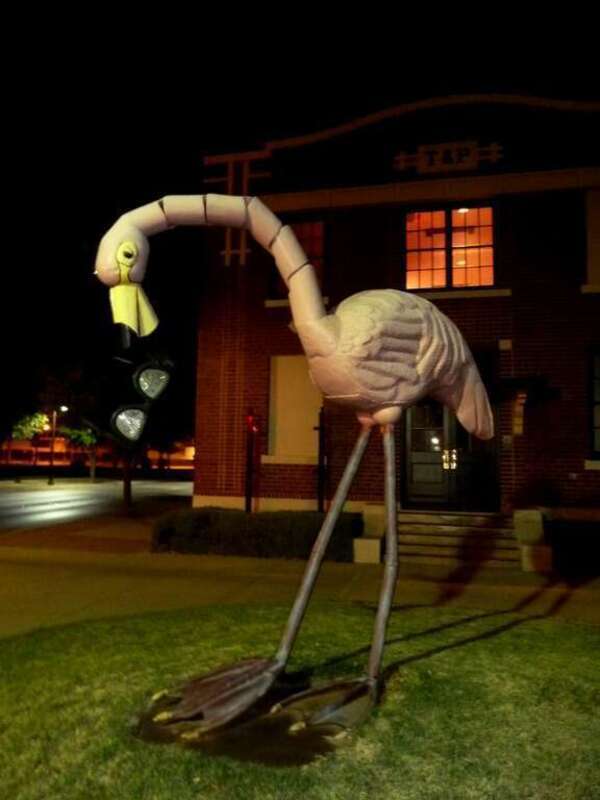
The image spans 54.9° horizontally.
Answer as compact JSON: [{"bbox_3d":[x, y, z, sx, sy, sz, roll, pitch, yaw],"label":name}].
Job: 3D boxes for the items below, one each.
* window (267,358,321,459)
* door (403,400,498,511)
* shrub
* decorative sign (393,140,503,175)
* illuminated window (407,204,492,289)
[{"bbox_3d":[-0.099,0.134,11.014,1.008,1.993,0.150,0,-5,13],"label":"window"},{"bbox_3d":[2.740,0.896,10.565,1.689,2.150,0.150,0,-5,13],"label":"door"},{"bbox_3d":[-0.686,2.300,10.090,3.563,0.732,0.950,0,-5,13],"label":"shrub"},{"bbox_3d":[2.723,-4.488,10.693,1.985,0.560,0.120,0,-5,13],"label":"decorative sign"},{"bbox_3d":[2.748,-2.786,10.647,1.621,1.502,0.150,0,-5,13],"label":"illuminated window"}]

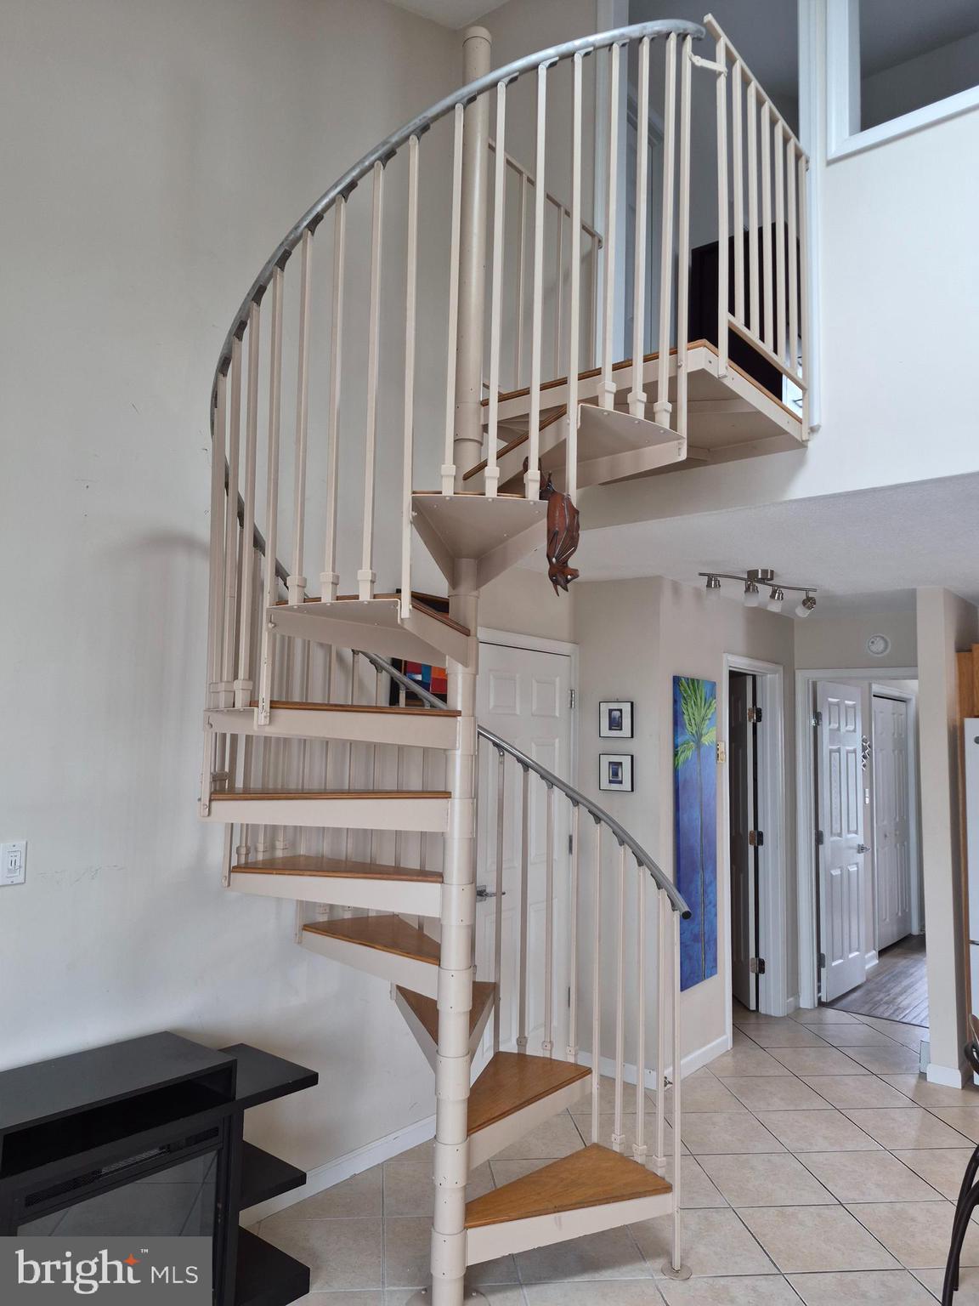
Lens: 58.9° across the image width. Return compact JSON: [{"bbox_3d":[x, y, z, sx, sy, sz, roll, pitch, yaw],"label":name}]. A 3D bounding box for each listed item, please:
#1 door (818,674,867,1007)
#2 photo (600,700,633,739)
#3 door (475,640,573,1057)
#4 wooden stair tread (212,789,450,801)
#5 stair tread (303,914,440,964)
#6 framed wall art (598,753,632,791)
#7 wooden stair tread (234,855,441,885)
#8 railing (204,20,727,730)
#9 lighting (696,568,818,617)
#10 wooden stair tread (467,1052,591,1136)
[{"bbox_3d":[2.392,1.246,5.903,0.036,2.035,0.740,-4,-8,40],"label":"door"},{"bbox_3d":[0.641,0.339,4.388,0.187,0.182,0.022,-4,-8,40],"label":"photo"},{"bbox_3d":[0.149,1.008,4.114,0.040,2.035,0.770,-4,-8,40],"label":"door"},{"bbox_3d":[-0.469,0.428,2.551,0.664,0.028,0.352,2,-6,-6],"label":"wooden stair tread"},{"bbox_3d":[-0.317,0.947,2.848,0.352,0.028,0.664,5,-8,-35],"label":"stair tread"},{"bbox_3d":[0.636,0.604,4.359,0.187,0.180,0.022,-4,-8,40],"label":"framed wall art"},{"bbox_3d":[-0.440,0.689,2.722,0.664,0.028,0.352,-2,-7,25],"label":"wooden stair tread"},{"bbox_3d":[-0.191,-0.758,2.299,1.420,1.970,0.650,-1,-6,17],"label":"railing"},{"bbox_3d":[1.283,-0.287,4.106,0.752,0.190,0.130,4,-7,-27],"label":"lighting"},{"bbox_3d":[0.060,1.435,2.826,0.352,0.028,0.664,-2,-7,26],"label":"wooden stair tread"}]

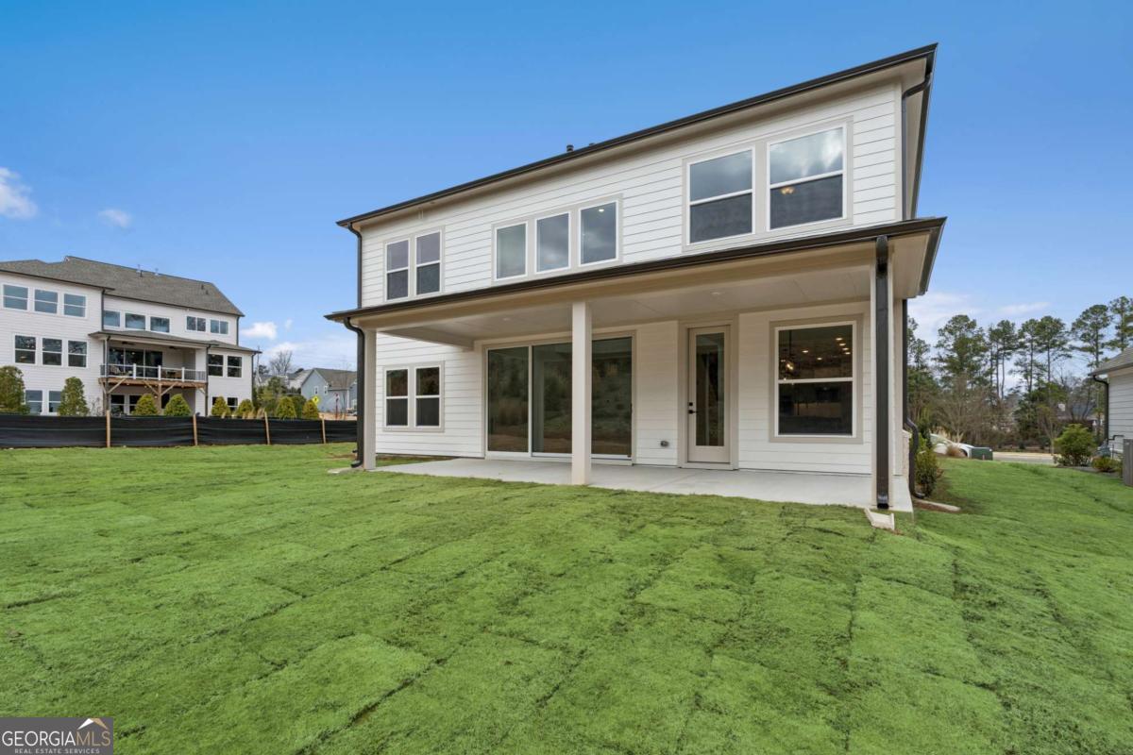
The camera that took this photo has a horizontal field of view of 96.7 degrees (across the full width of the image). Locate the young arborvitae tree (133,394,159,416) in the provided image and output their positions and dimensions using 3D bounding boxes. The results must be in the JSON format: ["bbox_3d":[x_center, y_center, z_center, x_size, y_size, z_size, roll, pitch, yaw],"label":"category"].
[{"bbox_3d":[-17.041,1.585,20.400,0.900,1.870,0.900,-1,-2,37],"label":"young arborvitae tree"}]

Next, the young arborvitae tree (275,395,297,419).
[{"bbox_3d":[-13.611,1.869,24.400,0.980,1.910,0.980,-1,-2,37],"label":"young arborvitae tree"}]

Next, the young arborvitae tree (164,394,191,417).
[{"bbox_3d":[-16.321,1.642,21.100,0.980,1.860,0.980,-1,-2,37],"label":"young arborvitae tree"}]

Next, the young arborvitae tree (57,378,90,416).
[{"bbox_3d":[-18.321,1.195,18.700,0.910,2.390,0.910,-1,-2,37],"label":"young arborvitae tree"}]

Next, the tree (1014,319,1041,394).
[{"bbox_3d":[68.840,-0.176,75.000,3.770,16.950,3.770,-1,-2,37],"label":"tree"}]

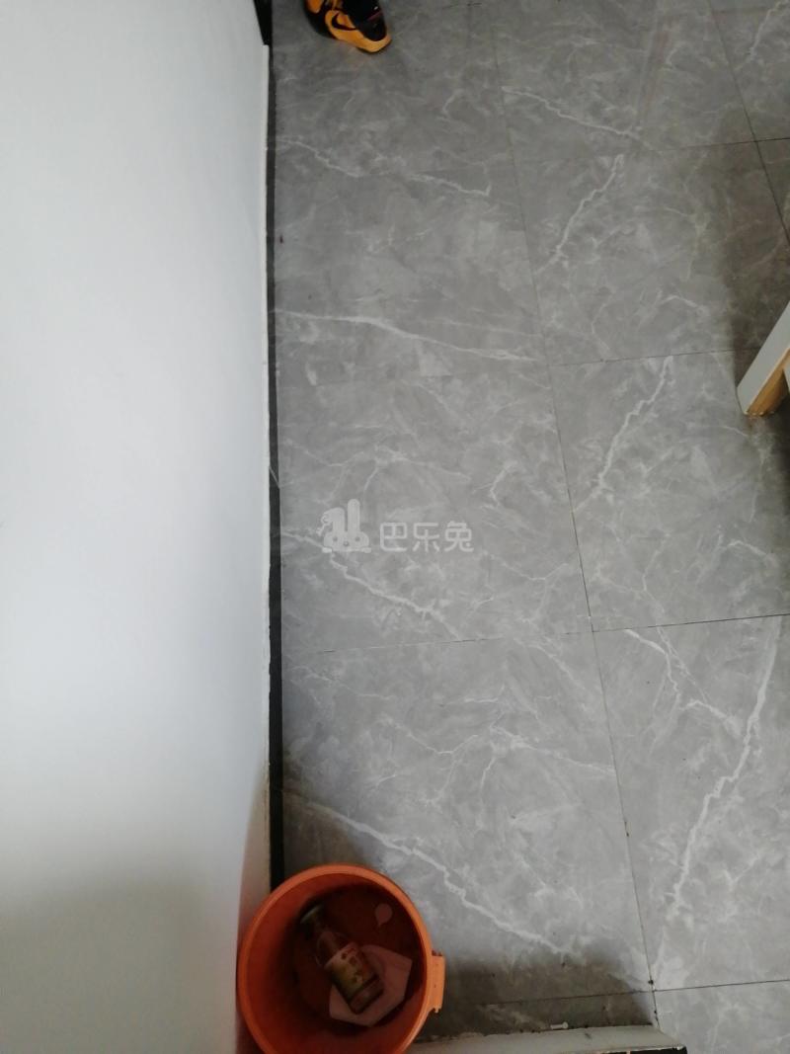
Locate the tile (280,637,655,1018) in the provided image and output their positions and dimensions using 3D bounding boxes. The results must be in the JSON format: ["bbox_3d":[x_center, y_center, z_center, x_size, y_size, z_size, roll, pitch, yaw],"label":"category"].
[{"bbox_3d":[0.099,0.500,1.405,0.600,0.010,0.600,-5,67,1],"label":"tile"}]

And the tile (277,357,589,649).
[{"bbox_3d":[0.058,-0.052,1.634,0.600,0.010,0.600,-4,68,1],"label":"tile"}]

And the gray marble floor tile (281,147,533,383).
[{"bbox_3d":[0.019,-0.604,1.868,0.600,0.010,0.600,-5,67,1],"label":"gray marble floor tile"}]

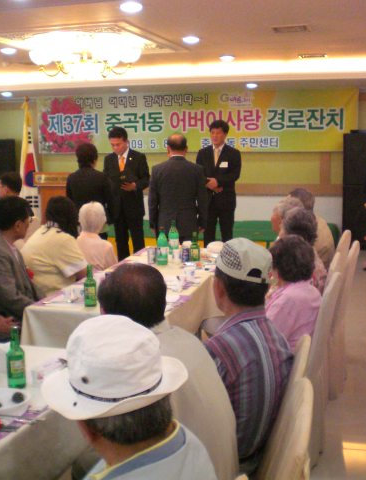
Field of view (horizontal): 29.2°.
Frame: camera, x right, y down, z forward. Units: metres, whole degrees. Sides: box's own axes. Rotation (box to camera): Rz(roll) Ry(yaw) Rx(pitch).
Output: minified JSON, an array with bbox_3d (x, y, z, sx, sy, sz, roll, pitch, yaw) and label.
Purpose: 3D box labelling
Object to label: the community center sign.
[{"bbox_3d":[0.100,-1.845,11.074,5.150,0.945,0.030,1,8,14],"label":"community center sign"}]

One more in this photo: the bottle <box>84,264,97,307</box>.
[{"bbox_3d":[-0.486,0.240,3.696,0.065,0.215,0.065,0,8,0],"label":"bottle"}]

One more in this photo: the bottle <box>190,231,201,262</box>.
[{"bbox_3d":[0.088,0.042,5.002,0.065,0.215,0.065,2,9,16],"label":"bottle"}]

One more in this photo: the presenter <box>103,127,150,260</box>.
[{"bbox_3d":[-0.533,-0.234,6.963,0.520,1.750,0.360,2,8,21],"label":"presenter"}]

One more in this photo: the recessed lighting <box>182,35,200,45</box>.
[{"bbox_3d":[0.083,-1.982,6.884,0.175,0.045,0.175,2,9,16],"label":"recessed lighting"}]

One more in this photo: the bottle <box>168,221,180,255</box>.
[{"bbox_3d":[-0.070,-0.021,5.314,0.077,0.250,0.077,2,9,16],"label":"bottle"}]

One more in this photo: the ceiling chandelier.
[{"bbox_3d":[-1.022,-1.872,7.327,1.200,0.358,1.200,1,8,14],"label":"ceiling chandelier"}]

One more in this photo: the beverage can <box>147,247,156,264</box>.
[{"bbox_3d":[-0.219,0.107,4.940,0.056,0.108,0.056,0,8,0],"label":"beverage can"}]

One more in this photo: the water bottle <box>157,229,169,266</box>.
[{"bbox_3d":[-0.139,0.051,4.871,0.076,0.254,0.076,0,7,0],"label":"water bottle"}]

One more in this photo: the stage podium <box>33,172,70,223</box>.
[{"bbox_3d":[-1.483,-0.307,9.258,0.750,1.170,0.500,2,9,16],"label":"stage podium"}]

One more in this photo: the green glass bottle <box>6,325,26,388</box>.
[{"bbox_3d":[-0.597,0.416,2.510,0.065,0.215,0.065,2,9,16],"label":"green glass bottle"}]

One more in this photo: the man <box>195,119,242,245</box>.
[{"bbox_3d":[0.364,-0.295,7.066,0.520,1.790,0.340,1,8,14],"label":"man"}]

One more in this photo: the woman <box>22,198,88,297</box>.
[{"bbox_3d":[-0.794,0.332,4.674,0.680,1.240,0.500,-8,11,-41],"label":"woman"}]

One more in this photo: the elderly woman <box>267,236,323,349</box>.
[{"bbox_3d":[0.351,0.535,3.272,0.660,1.160,0.460,6,10,41],"label":"elderly woman"}]

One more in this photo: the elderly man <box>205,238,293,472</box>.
[{"bbox_3d":[0.075,0.586,2.710,0.720,1.220,0.500,6,10,41],"label":"elderly man"}]

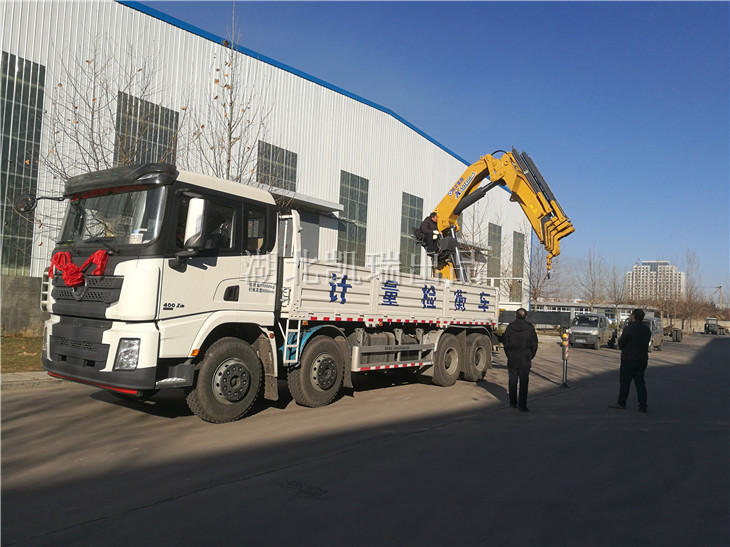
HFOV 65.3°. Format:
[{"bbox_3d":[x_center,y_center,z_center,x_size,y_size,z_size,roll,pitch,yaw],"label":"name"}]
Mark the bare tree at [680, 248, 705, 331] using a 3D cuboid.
[{"bbox_3d":[43.153,2.438,75.000,3.300,11.000,3.300,0,-5,30],"label":"bare tree"}]

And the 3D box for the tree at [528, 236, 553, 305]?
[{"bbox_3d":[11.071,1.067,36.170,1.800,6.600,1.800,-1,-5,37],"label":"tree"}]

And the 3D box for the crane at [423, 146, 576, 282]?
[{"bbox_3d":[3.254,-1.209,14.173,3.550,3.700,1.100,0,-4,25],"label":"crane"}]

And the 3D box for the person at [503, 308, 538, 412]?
[{"bbox_3d":[2.604,1.444,9.500,0.570,1.700,0.380,2,-4,10],"label":"person"}]

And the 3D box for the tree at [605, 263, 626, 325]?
[{"bbox_3d":[15.465,1.968,35.000,1.500,5.300,1.500,0,-5,30],"label":"tree"}]

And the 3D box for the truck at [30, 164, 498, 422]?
[{"bbox_3d":[-0.586,0.651,10.958,2.580,3.160,9.650,-1,-5,37],"label":"truck"}]

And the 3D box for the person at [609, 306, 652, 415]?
[{"bbox_3d":[4.533,1.483,9.700,0.570,1.740,0.500,4,-4,-20],"label":"person"}]

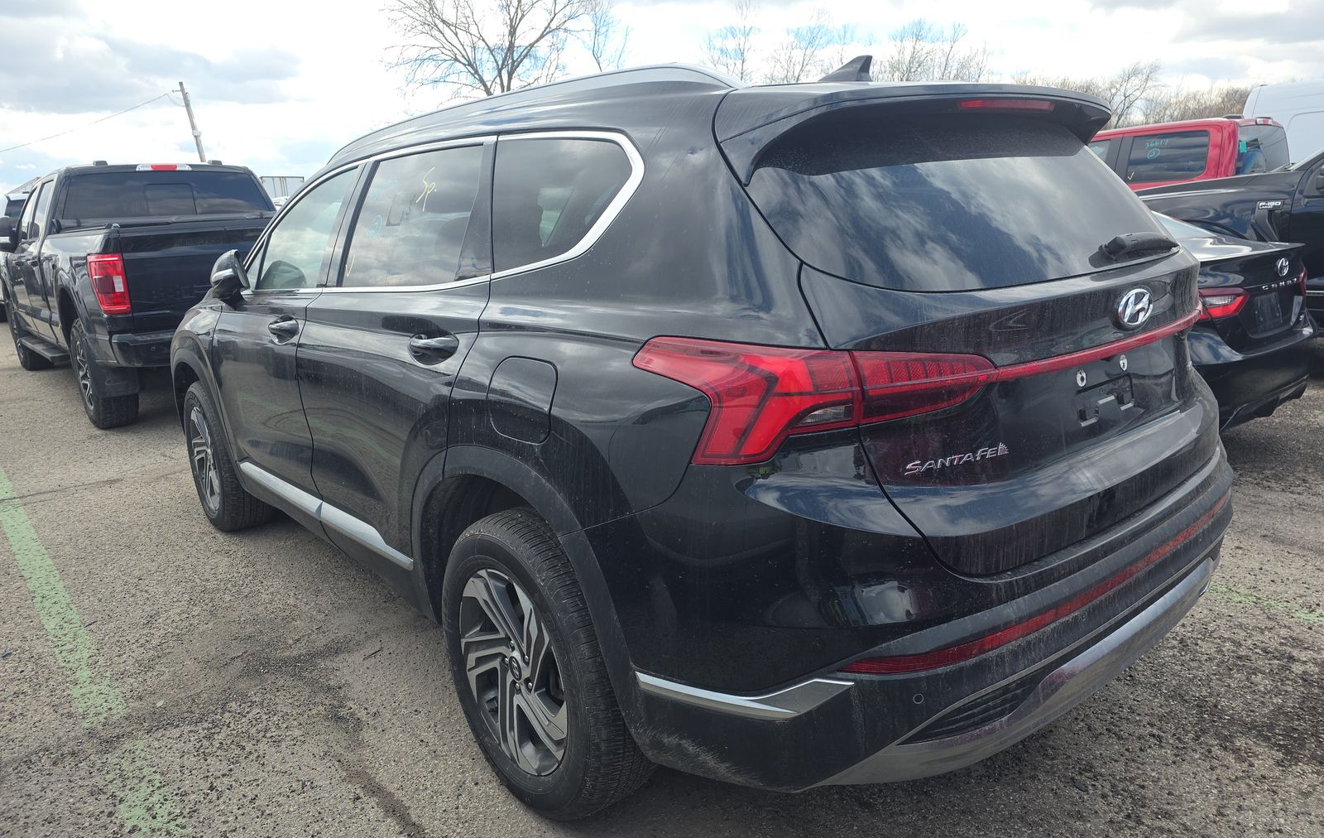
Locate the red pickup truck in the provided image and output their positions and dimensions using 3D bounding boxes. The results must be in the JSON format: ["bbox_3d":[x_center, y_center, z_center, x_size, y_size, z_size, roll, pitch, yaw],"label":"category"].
[{"bbox_3d":[4.767,-1.822,8.754,2.050,1.960,5.900,-13,16,-38],"label":"red pickup truck"}]

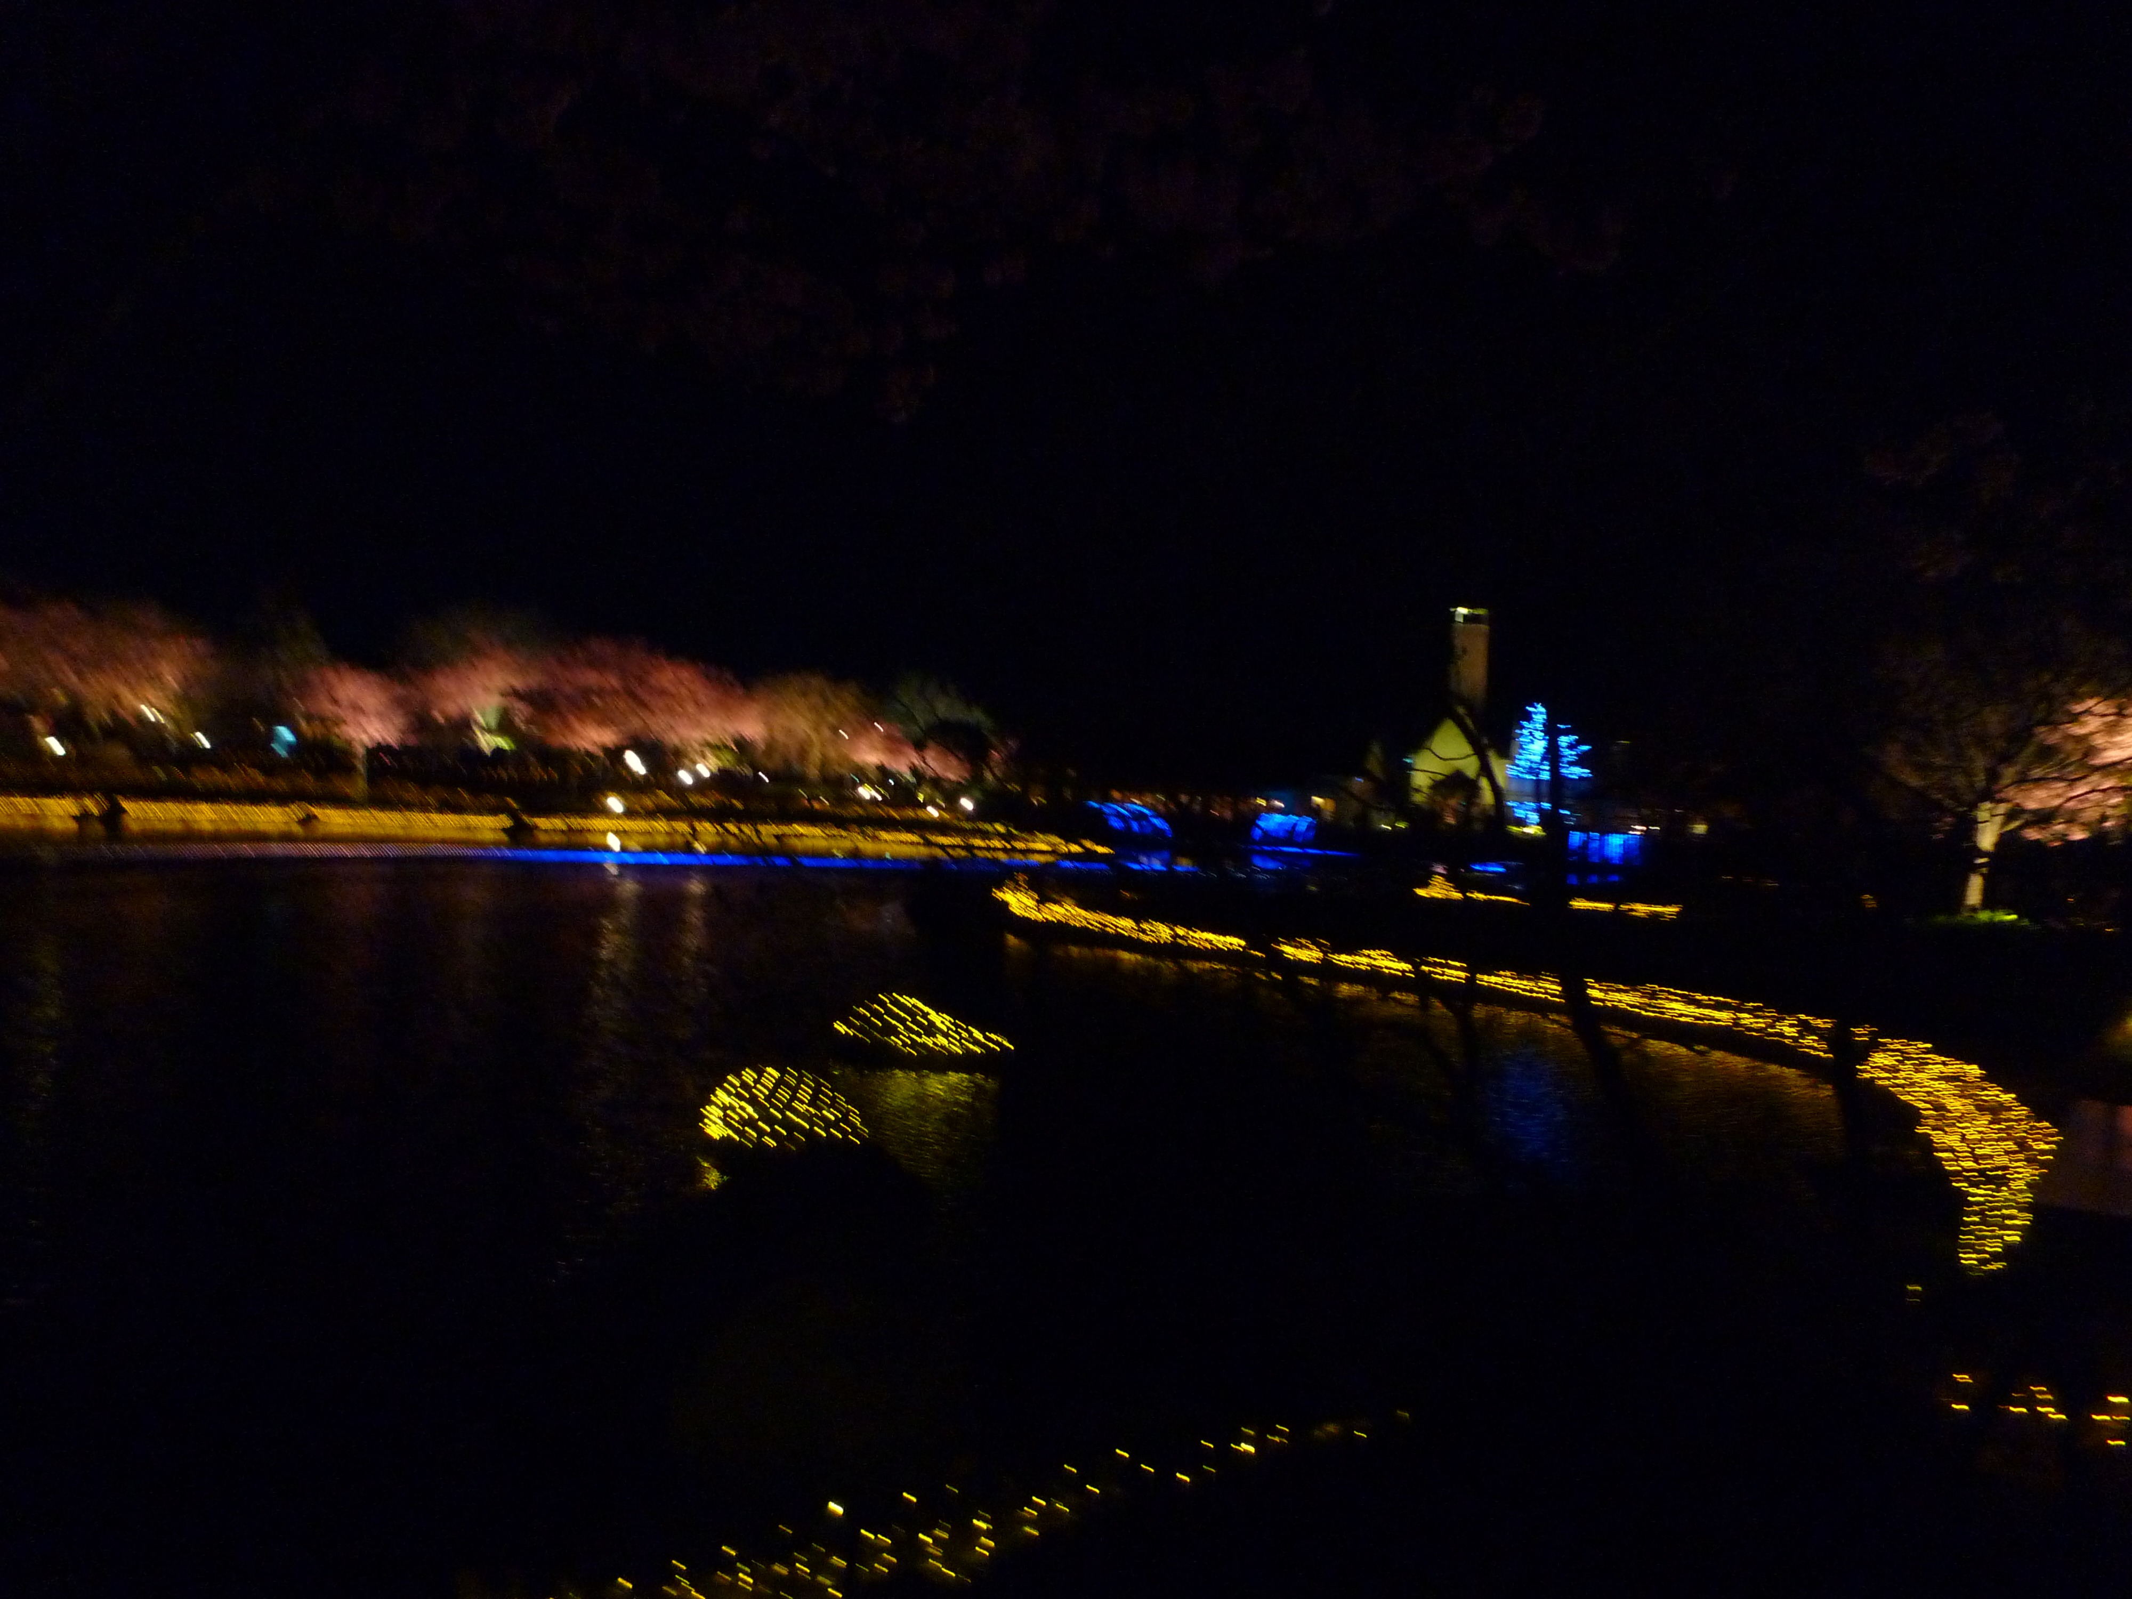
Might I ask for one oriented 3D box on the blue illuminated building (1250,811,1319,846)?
[{"bbox_3d":[13.038,1.791,92.000,4.080,2.090,3.200,1,0,8],"label":"blue illuminated building"}]

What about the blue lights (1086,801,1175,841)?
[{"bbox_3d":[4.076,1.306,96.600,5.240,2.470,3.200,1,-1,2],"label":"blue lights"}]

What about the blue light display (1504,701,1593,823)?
[{"bbox_3d":[32.883,-2.385,105.000,5.910,8.290,5.500,1,0,17],"label":"blue light display"}]

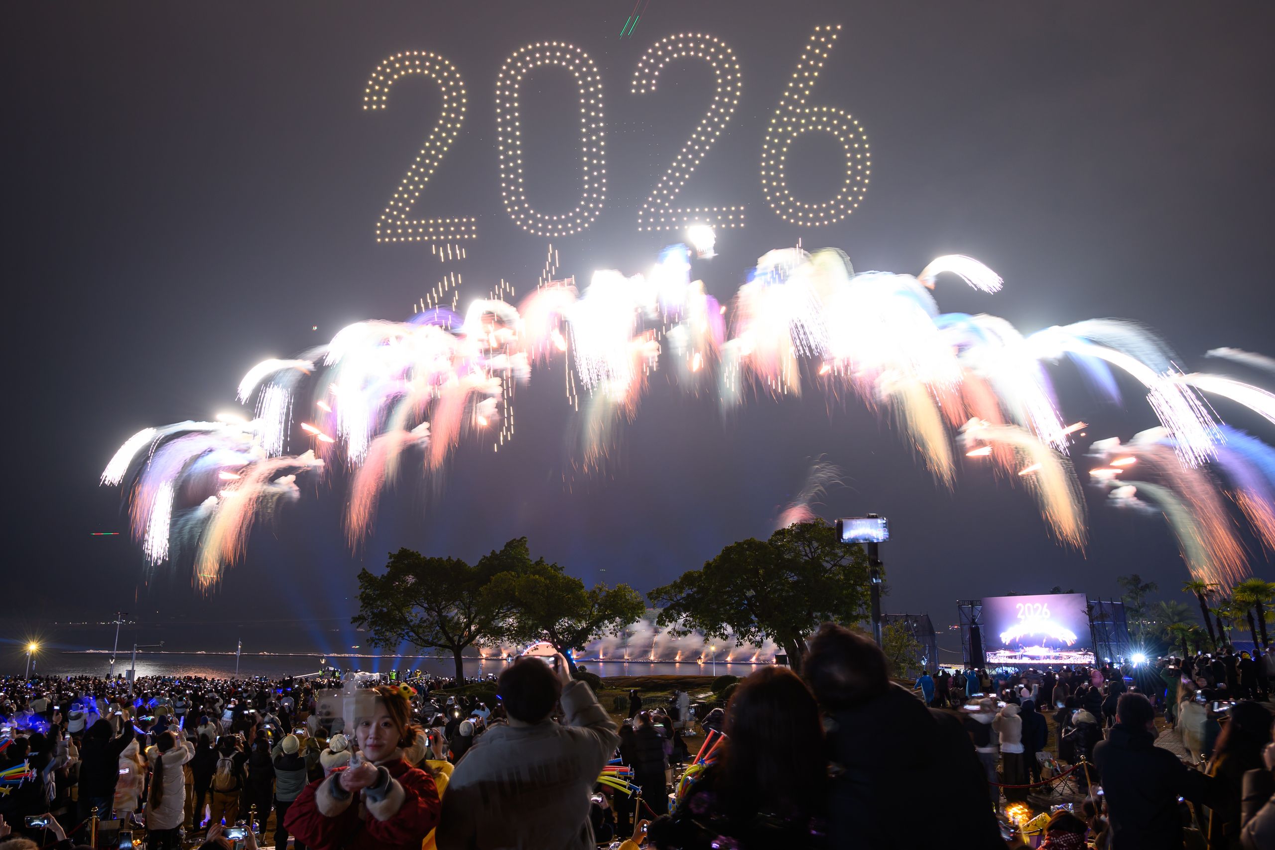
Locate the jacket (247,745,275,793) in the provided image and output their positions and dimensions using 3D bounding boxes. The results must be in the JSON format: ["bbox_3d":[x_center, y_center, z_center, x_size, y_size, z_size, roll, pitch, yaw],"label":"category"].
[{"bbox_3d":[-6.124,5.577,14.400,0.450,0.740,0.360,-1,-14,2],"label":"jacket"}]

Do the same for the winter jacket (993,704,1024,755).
[{"bbox_3d":[7.209,5.907,17.200,0.550,0.880,0.450,-2,-14,6],"label":"winter jacket"}]

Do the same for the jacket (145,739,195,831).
[{"bbox_3d":[-6.603,5.080,12.500,0.600,1.120,0.520,-1,-14,4],"label":"jacket"}]

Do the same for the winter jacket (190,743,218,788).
[{"bbox_3d":[-7.595,5.960,15.500,0.470,0.740,0.360,-1,-14,2],"label":"winter jacket"}]

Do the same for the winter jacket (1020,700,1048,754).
[{"bbox_3d":[8.339,6.336,18.600,0.550,1.050,0.400,-2,-14,8],"label":"winter jacket"}]

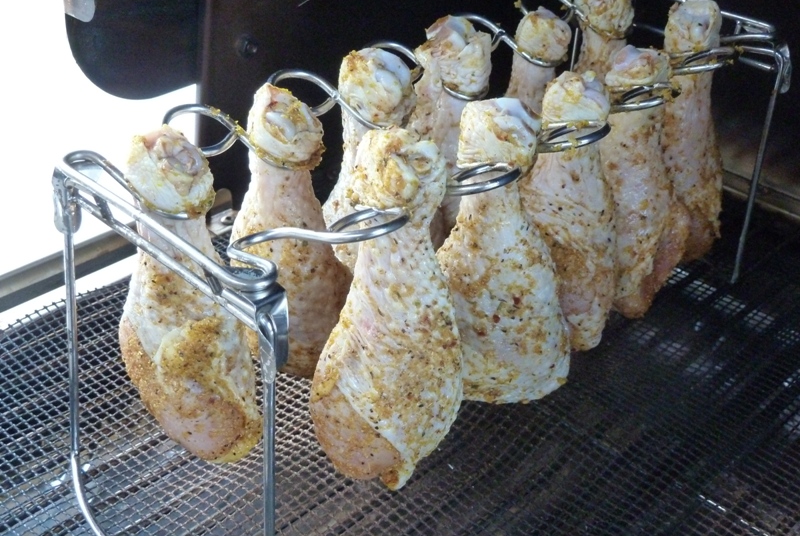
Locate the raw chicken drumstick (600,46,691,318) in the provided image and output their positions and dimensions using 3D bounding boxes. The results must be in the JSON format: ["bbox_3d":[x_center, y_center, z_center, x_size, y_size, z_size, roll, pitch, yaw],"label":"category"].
[{"bbox_3d":[0.117,-0.037,0.491,0.051,0.141,0.052,0,31,17],"label":"raw chicken drumstick"}]

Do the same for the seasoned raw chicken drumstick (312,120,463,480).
[{"bbox_3d":[-0.004,0.021,0.394,0.062,0.159,0.058,1,32,-1],"label":"seasoned raw chicken drumstick"}]

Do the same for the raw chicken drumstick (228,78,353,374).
[{"bbox_3d":[-0.047,-0.012,0.428,0.053,0.137,0.053,-3,32,-6],"label":"raw chicken drumstick"}]

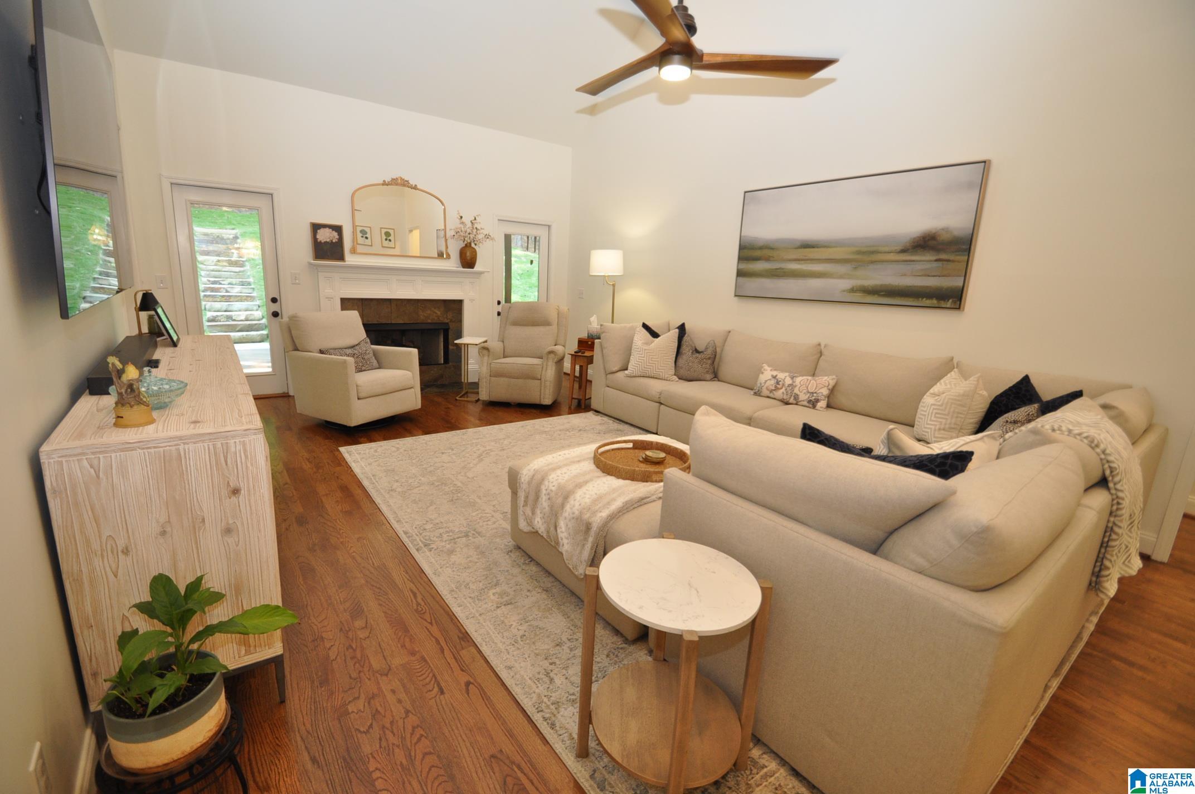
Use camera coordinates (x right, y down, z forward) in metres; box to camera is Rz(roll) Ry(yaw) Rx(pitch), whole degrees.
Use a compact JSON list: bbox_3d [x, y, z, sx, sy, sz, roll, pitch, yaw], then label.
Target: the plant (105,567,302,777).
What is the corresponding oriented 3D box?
[{"bbox_3d":[-0.876,0.565,1.116,0.340,0.370,0.270,-8,16,-42],"label":"plant"}]

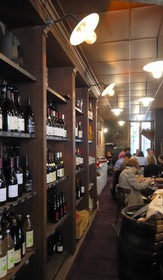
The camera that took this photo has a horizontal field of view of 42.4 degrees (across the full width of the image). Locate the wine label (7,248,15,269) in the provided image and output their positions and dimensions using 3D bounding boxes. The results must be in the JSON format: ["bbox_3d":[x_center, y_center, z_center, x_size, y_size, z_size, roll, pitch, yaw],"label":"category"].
[{"bbox_3d":[-0.481,0.809,1.444,0.015,0.127,0.060,0,-1,38],"label":"wine label"}]

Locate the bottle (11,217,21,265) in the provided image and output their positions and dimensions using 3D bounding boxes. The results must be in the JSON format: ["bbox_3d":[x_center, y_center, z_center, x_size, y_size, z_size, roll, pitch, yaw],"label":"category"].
[{"bbox_3d":[-0.490,0.754,1.560,0.080,0.310,0.080,-1,-1,40],"label":"bottle"}]

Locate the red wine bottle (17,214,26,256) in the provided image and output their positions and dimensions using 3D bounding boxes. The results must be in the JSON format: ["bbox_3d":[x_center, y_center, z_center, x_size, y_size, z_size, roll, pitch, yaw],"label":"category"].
[{"bbox_3d":[-0.472,0.735,1.640,0.077,0.300,0.077,0,-1,30],"label":"red wine bottle"}]

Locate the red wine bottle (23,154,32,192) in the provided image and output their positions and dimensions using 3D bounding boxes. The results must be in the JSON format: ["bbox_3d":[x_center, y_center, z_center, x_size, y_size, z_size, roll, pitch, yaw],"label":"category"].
[{"bbox_3d":[-0.456,0.282,1.775,0.080,0.295,0.080,0,-1,-38],"label":"red wine bottle"}]

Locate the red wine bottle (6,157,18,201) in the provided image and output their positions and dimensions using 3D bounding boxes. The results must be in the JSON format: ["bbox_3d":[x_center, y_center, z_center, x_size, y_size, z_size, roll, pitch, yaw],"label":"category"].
[{"bbox_3d":[-0.497,0.279,1.535,0.081,0.295,0.081,0,-1,-38],"label":"red wine bottle"}]

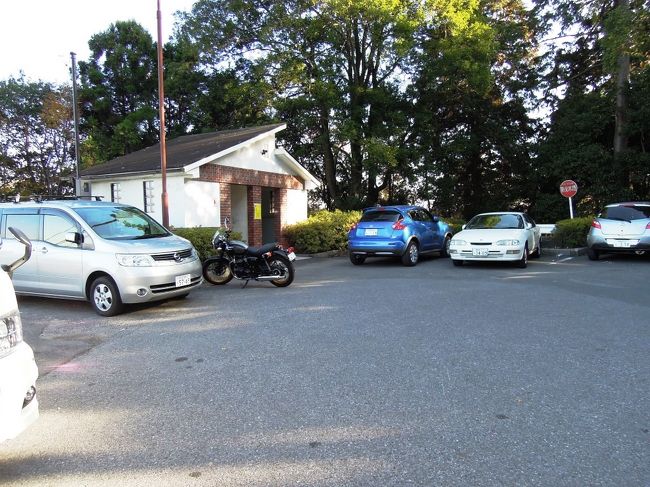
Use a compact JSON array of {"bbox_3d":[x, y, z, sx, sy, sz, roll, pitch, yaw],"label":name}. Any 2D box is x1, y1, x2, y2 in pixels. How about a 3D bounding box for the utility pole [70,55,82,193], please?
[{"bbox_3d":[-6.204,-1.979,11.342,0.130,5.690,0.130,-3,4,-30],"label":"utility pole"}]

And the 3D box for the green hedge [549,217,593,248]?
[{"bbox_3d":[7.692,-0.374,14.082,1.500,1.050,2.200,1,4,29],"label":"green hedge"}]

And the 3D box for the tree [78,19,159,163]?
[{"bbox_3d":[-10.609,-5.633,22.778,4.600,11.400,4.600,-3,4,-24],"label":"tree"}]

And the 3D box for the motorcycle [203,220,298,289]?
[{"bbox_3d":[-1.566,0.234,9.293,2.150,1.300,0.850,0,4,17],"label":"motorcycle"}]

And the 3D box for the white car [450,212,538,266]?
[{"bbox_3d":[4.753,-0.173,12.189,1.690,1.310,4.300,1,4,33],"label":"white car"}]

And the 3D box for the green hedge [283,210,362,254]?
[{"bbox_3d":[0.039,-0.386,15.468,3.000,1.500,1.400,0,4,13],"label":"green hedge"}]

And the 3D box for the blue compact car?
[{"bbox_3d":[2.295,-0.294,13.033,1.765,1.565,4.135,1,5,35],"label":"blue compact car"}]

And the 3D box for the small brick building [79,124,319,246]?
[{"bbox_3d":[-3.461,-1.478,13.675,4.100,4.170,6.500,1,4,26],"label":"small brick building"}]

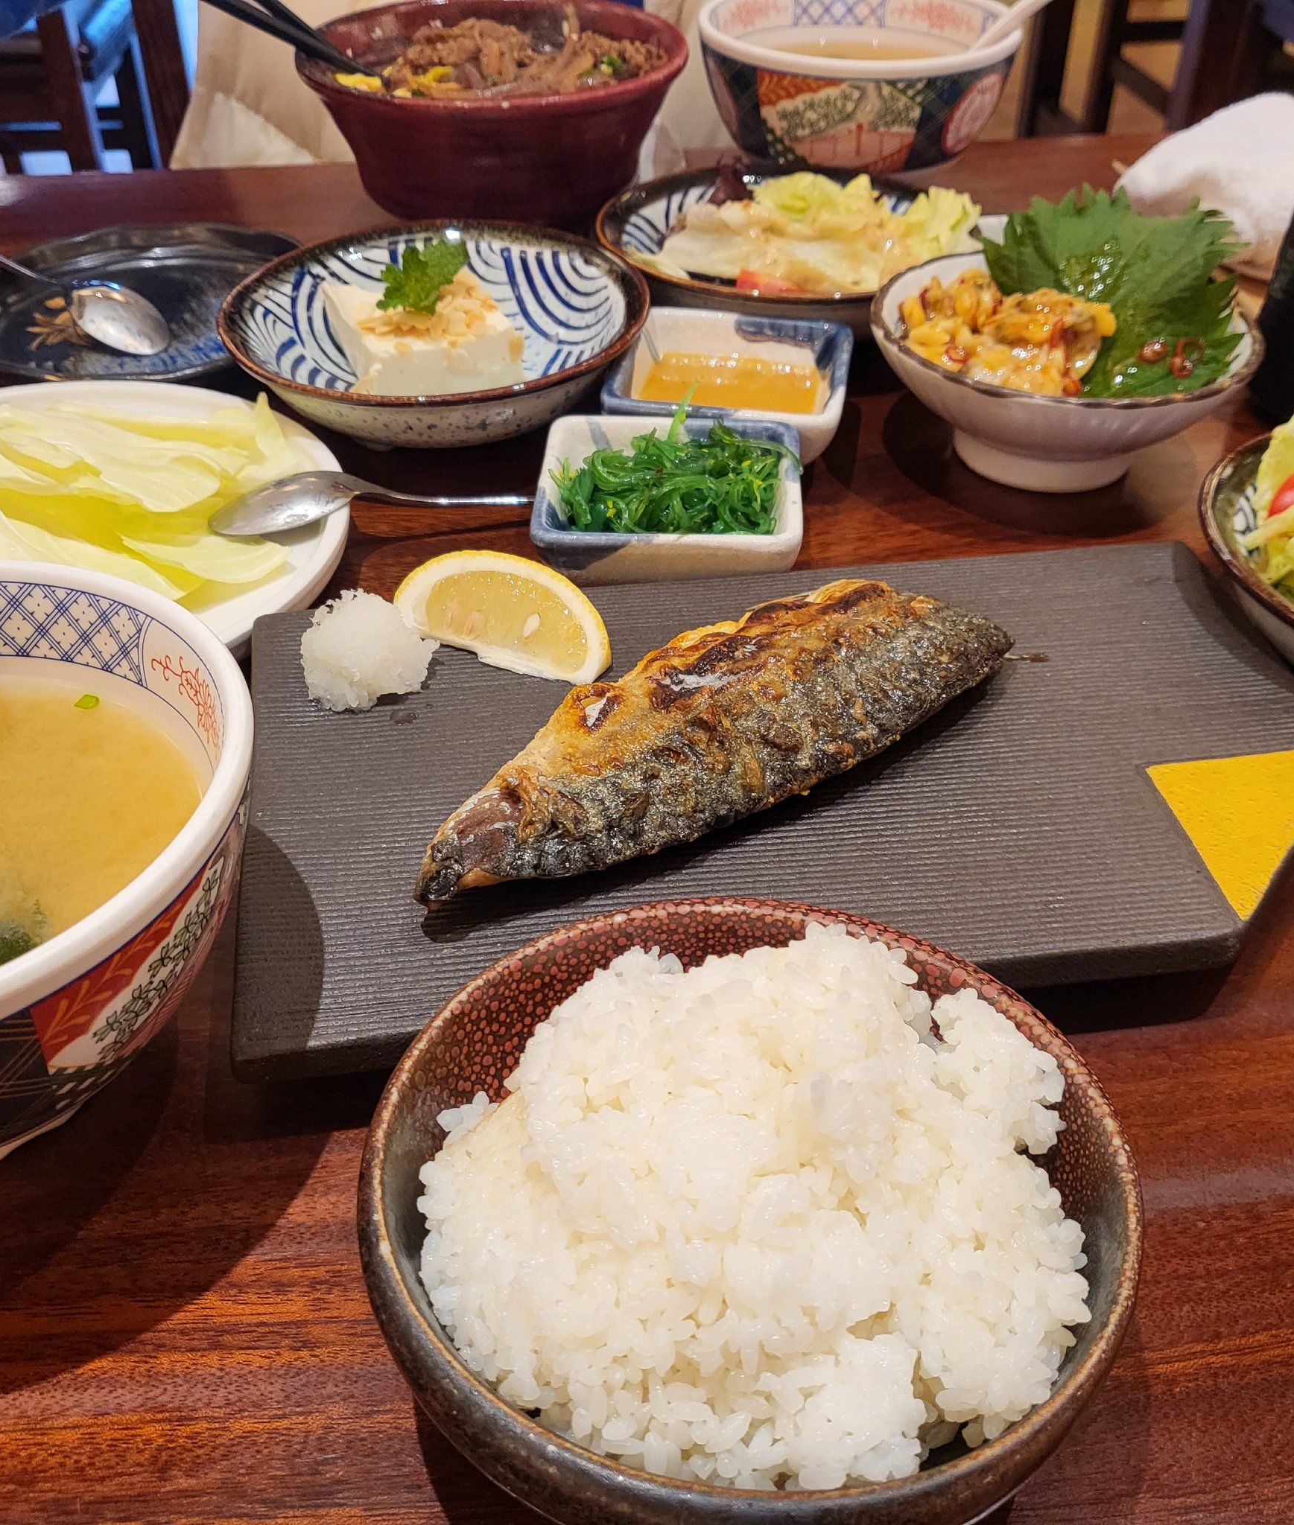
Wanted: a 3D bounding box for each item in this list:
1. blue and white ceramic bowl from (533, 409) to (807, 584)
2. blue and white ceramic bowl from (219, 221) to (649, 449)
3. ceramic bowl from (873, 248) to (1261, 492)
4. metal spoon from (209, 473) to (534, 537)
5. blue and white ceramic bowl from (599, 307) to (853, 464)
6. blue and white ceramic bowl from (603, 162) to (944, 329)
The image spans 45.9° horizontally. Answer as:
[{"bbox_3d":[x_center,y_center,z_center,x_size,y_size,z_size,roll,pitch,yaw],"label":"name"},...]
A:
[{"bbox_3d":[0.008,-0.080,0.490,0.082,0.027,0.075,2,40,2],"label":"blue and white ceramic bowl"},{"bbox_3d":[-0.074,-0.149,0.561,0.151,0.042,0.151,0,40,0],"label":"blue and white ceramic bowl"},{"bbox_3d":[0.142,-0.131,0.533,0.128,0.051,0.128,0,40,0],"label":"ceramic bowl"},{"bbox_3d":[-0.077,-0.081,0.477,0.115,0.020,0.029,-8,40,-22],"label":"metal spoon"},{"bbox_3d":[0.032,-0.133,0.553,0.082,0.027,0.076,7,40,8],"label":"blue and white ceramic bowl"},{"bbox_3d":[0.053,-0.195,0.616,0.146,0.042,0.146,0,40,0],"label":"blue and white ceramic bowl"}]

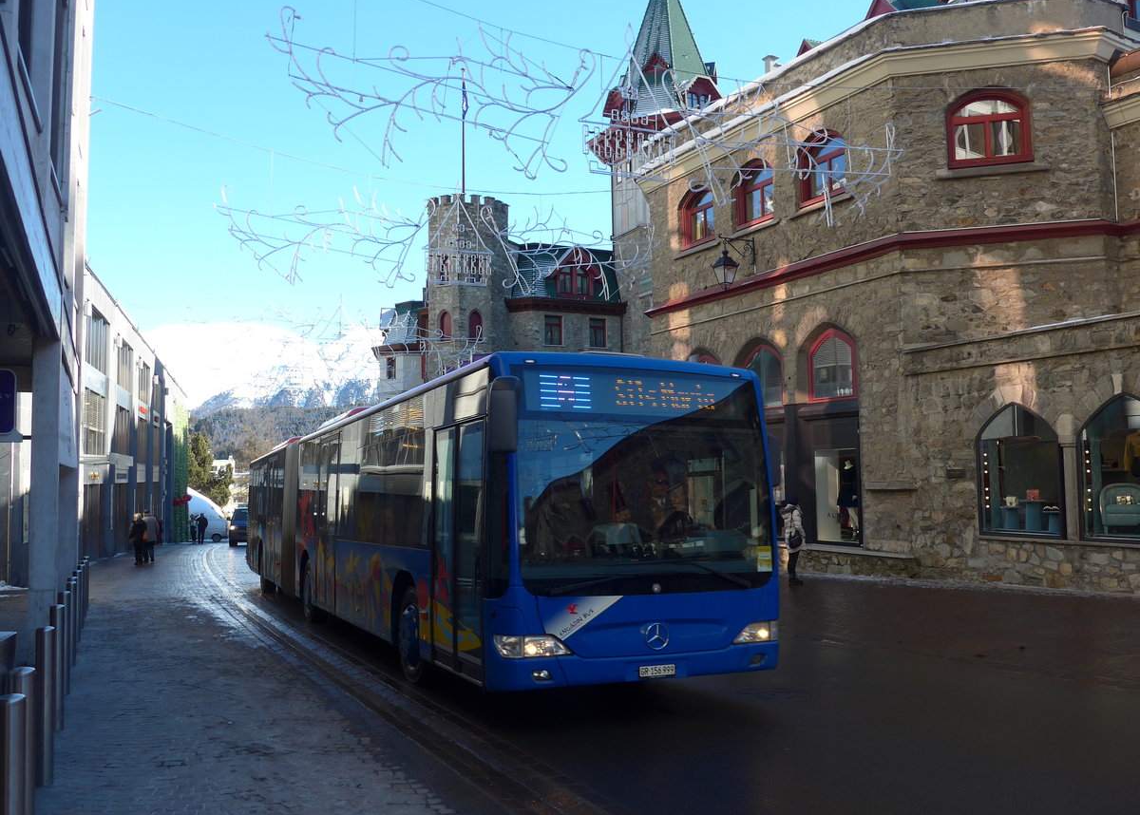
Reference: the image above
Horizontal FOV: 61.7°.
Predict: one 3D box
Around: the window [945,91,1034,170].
[{"bbox_3d":[7.878,-5.259,18.031,1.476,1.470,0.150,-2,-4,15],"label":"window"}]

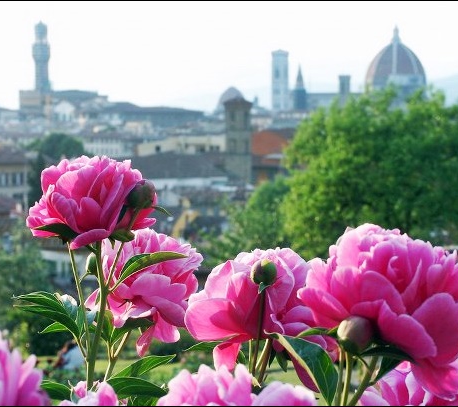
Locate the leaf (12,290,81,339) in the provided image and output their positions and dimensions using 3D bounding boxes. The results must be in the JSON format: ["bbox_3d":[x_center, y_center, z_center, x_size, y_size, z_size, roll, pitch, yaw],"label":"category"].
[{"bbox_3d":[-0.192,0.117,1.530,0.072,0.048,0.050,0,4,0],"label":"leaf"}]

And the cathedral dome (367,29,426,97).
[{"bbox_3d":[149.150,-128.099,1305.000,54.500,60.000,54.500,2,4,22],"label":"cathedral dome"}]

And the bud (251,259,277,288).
[{"bbox_3d":[0.035,0.071,1.490,0.027,0.030,0.027,0,4,0],"label":"bud"}]

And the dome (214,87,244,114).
[{"bbox_3d":[2.224,-114.539,1620.000,32.000,31.000,32.000,0,4,0],"label":"dome"}]

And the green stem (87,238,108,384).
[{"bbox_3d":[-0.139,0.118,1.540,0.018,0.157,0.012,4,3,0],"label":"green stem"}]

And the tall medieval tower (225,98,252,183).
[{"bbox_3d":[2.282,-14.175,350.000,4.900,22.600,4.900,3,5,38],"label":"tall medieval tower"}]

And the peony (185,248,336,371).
[{"bbox_3d":[0.034,0.112,1.560,0.160,0.130,0.150,0,4,0],"label":"peony"}]

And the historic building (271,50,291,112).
[{"bbox_3d":[45.855,-96.134,1315.000,15.000,84.700,15.000,2,4,30],"label":"historic building"}]

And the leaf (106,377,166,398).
[{"bbox_3d":[-0.099,0.197,1.560,0.066,0.018,0.032,9,4,0],"label":"leaf"}]

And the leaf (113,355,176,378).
[{"bbox_3d":[-0.092,0.176,1.570,0.073,0.016,0.030,-20,4,0],"label":"leaf"}]

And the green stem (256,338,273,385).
[{"bbox_3d":[0.035,0.154,1.420,0.006,0.047,0.006,12,0,0],"label":"green stem"}]

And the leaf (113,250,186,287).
[{"bbox_3d":[-0.075,0.063,1.400,0.075,0.018,0.028,-21,18,5],"label":"leaf"}]

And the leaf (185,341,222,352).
[{"bbox_3d":[-0.023,0.142,1.450,0.043,0.010,0.020,-13,21,-1],"label":"leaf"}]

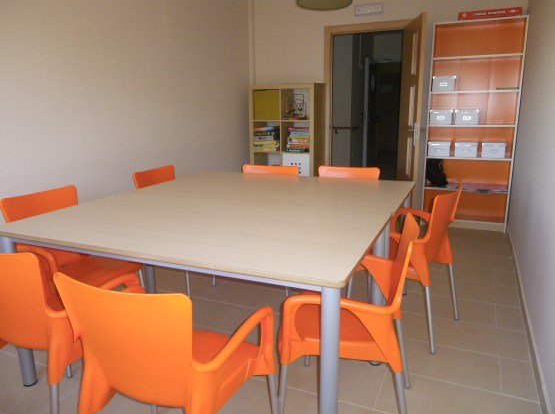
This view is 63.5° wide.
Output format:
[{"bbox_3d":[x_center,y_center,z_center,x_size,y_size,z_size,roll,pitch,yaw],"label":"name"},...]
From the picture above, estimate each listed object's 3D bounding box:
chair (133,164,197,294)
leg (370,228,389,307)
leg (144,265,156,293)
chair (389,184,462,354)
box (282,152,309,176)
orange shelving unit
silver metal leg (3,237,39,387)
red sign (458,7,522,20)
[{"bbox_3d":[-0.696,0.148,3.280,0.540,0.830,0.560,6,15,28],"label":"chair"},{"bbox_3d":[0.497,0.433,2.203,0.062,0.735,0.062,5,15,23],"label":"leg"},{"bbox_3d":[-0.828,0.292,2.890,0.062,0.735,0.062,5,15,23],"label":"leg"},{"bbox_3d":[0.742,0.285,2.602,0.540,0.830,0.560,9,17,36],"label":"chair"},{"bbox_3d":[0.285,-0.481,5.324,0.330,0.330,0.360,5,15,23],"label":"box"},{"bbox_3d":[1.945,-0.777,4.508,0.800,2.010,0.280,5,15,23],"label":"orange shelving unit"},{"bbox_3d":[-1.203,0.489,2.085,0.062,0.735,0.062,5,15,23],"label":"silver metal leg"},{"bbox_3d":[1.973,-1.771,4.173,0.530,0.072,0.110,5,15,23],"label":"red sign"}]

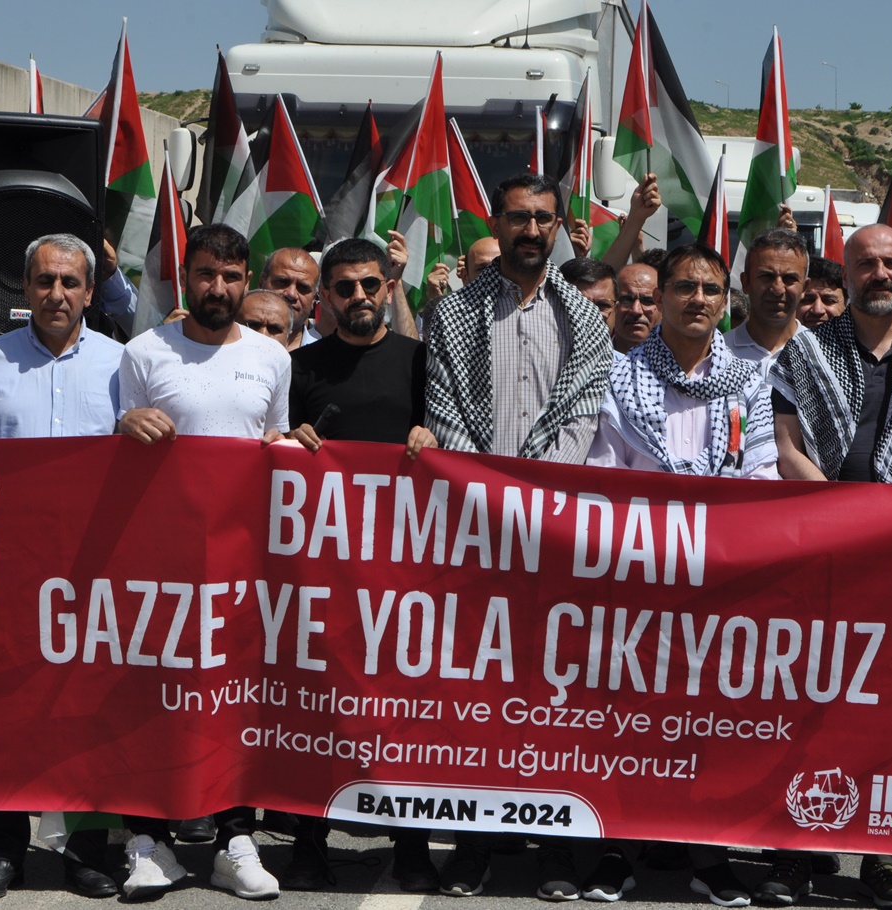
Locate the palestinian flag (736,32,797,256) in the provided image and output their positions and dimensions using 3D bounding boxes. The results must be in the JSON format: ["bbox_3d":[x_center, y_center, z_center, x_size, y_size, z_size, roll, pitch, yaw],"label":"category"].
[{"bbox_3d":[0.977,-0.936,8.700,0.200,0.760,0.160,0,3,0],"label":"palestinian flag"}]

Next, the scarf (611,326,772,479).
[{"bbox_3d":[0.638,-0.111,7.380,0.450,0.440,0.270,0,3,-6],"label":"scarf"}]

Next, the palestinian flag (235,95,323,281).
[{"bbox_3d":[-0.517,-0.812,8.700,0.294,0.574,0.200,1,1,0],"label":"palestinian flag"}]

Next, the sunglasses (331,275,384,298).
[{"bbox_3d":[-0.234,-0.446,7.560,0.142,0.050,0.140,-7,2,5],"label":"sunglasses"}]

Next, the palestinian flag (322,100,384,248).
[{"bbox_3d":[-0.305,-0.893,9.300,0.220,0.530,0.150,5,3,0],"label":"palestinian flag"}]

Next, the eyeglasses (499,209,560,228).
[{"bbox_3d":[0.214,-0.609,7.320,0.150,0.050,0.145,0,3,-2],"label":"eyeglasses"}]

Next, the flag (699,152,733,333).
[{"bbox_3d":[0.744,-0.592,8.050,0.170,0.550,0.140,0,3,0],"label":"flag"}]

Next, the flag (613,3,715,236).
[{"bbox_3d":[0.660,-1.014,8.600,0.310,0.706,0.200,1,1,0],"label":"flag"}]

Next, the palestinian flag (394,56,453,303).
[{"bbox_3d":[-0.083,-0.867,9.000,0.220,0.800,0.170,3,3,0],"label":"palestinian flag"}]

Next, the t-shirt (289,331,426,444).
[{"bbox_3d":[-0.231,0.006,7.450,0.470,0.660,0.260,0,3,0],"label":"t-shirt"}]

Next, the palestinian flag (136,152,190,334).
[{"bbox_3d":[-0.804,-0.589,8.100,0.180,0.560,0.150,0,3,0],"label":"palestinian flag"}]

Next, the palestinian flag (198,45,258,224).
[{"bbox_3d":[-0.695,-0.980,9.000,0.186,0.624,0.180,1,1,0],"label":"palestinian flag"}]

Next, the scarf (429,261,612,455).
[{"bbox_3d":[0.196,-0.223,7.570,0.503,0.593,0.330,1,1,-1],"label":"scarf"}]

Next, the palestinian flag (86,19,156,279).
[{"bbox_3d":[-0.949,-0.908,8.500,0.220,0.790,0.170,0,3,-6],"label":"palestinian flag"}]

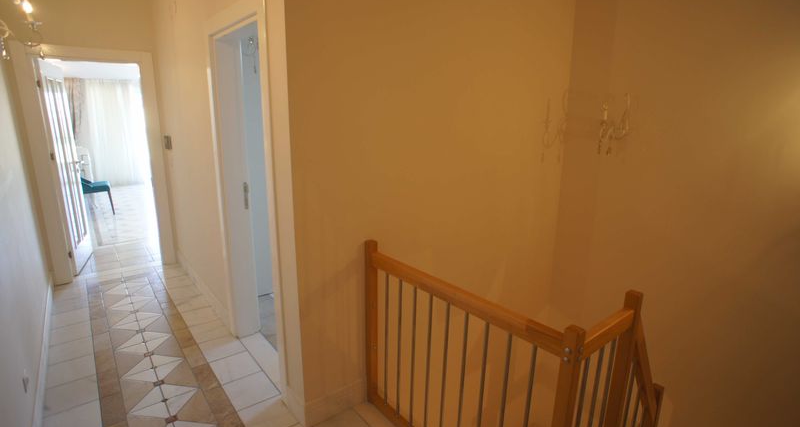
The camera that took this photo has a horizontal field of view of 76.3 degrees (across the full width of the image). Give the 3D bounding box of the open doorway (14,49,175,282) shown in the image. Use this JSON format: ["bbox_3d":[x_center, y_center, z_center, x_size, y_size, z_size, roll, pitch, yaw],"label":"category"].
[{"bbox_3d":[-2.771,-0.465,4.755,1.040,2.100,0.170,-9,16,-32],"label":"open doorway"}]

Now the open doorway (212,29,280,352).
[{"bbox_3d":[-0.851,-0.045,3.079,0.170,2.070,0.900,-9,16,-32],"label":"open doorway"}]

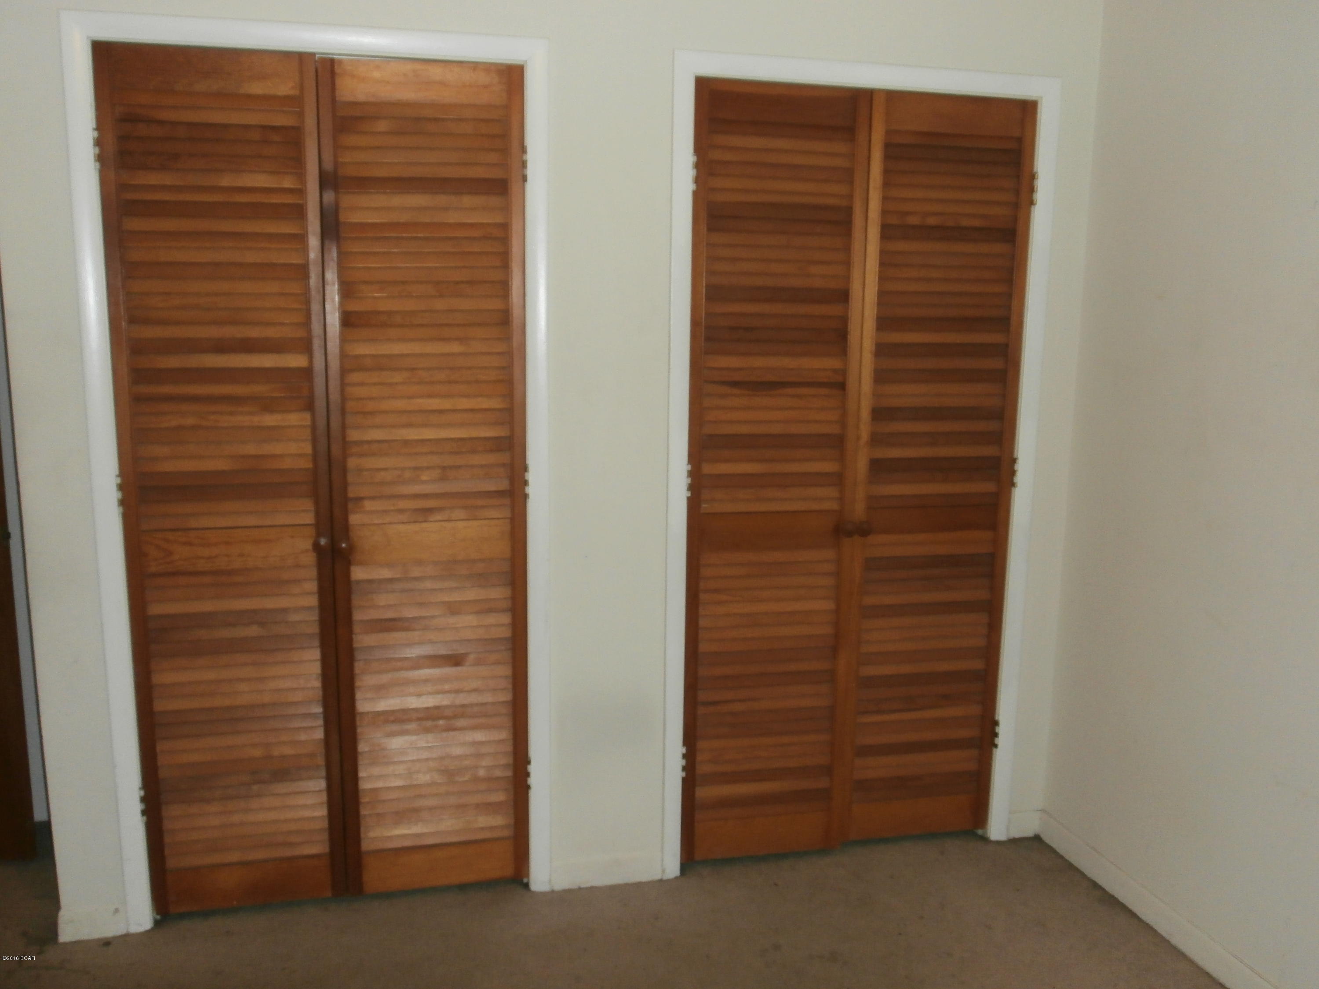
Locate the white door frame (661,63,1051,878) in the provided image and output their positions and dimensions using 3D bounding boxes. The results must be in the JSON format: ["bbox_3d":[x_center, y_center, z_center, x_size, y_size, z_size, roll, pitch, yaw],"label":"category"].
[{"bbox_3d":[0.510,-0.029,2.988,1.013,2.087,0.080,-2,10,-13],"label":"white door frame"}]

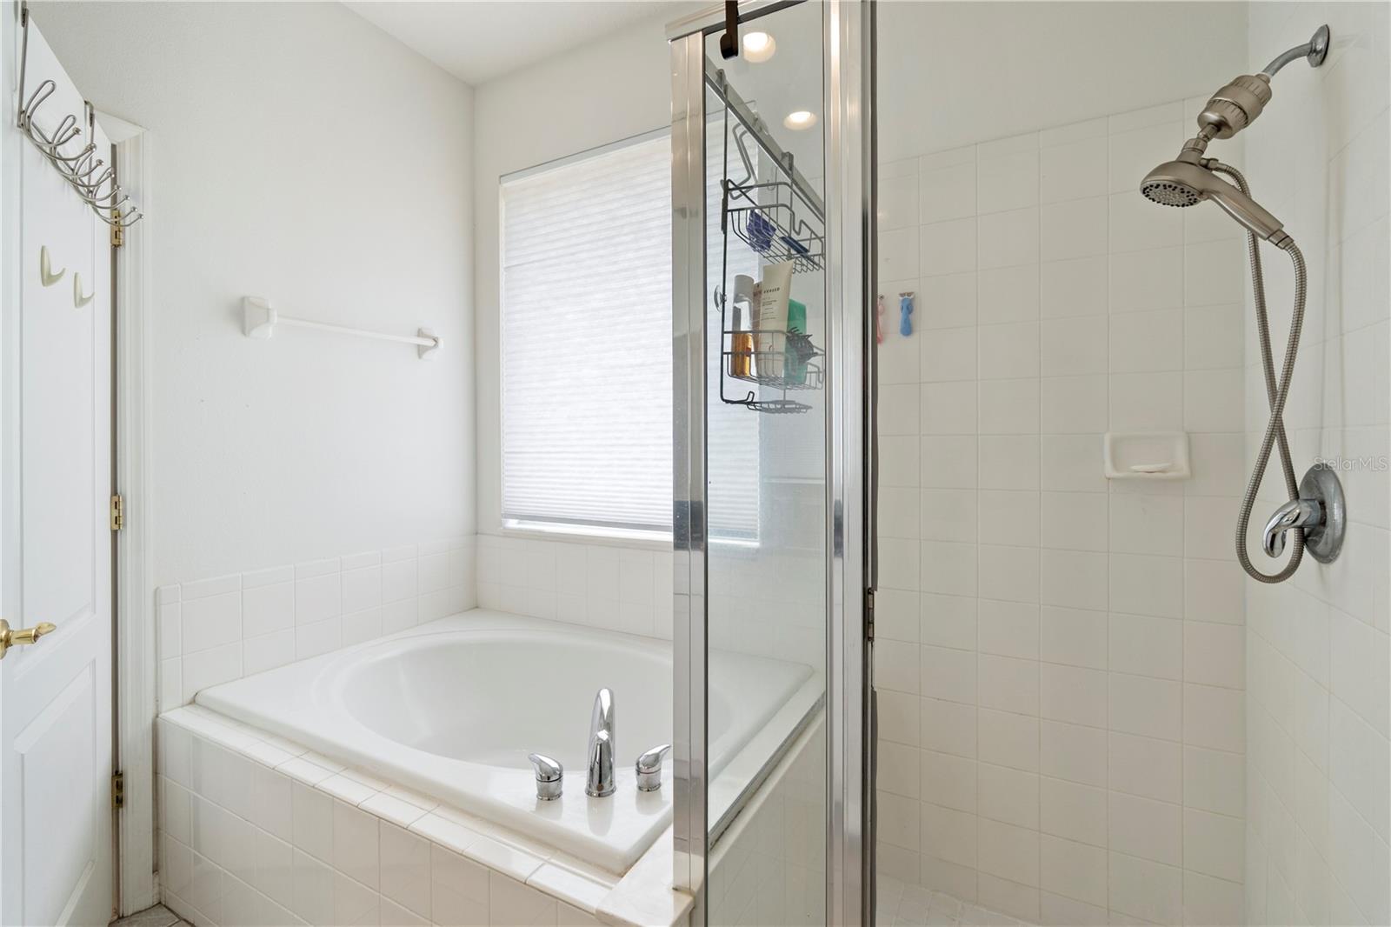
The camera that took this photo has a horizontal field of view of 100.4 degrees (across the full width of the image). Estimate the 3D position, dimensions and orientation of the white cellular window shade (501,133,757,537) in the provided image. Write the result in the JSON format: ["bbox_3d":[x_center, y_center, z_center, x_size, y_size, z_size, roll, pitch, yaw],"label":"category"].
[{"bbox_3d":[-0.297,-0.453,2.205,1.150,1.455,0.080,0,1,27],"label":"white cellular window shade"}]

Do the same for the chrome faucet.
[{"bbox_3d":[-0.197,0.565,1.212,0.058,0.168,0.185,0,1,-7],"label":"chrome faucet"}]

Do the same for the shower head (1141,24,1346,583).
[{"bbox_3d":[0.998,-0.274,1.086,0.267,0.982,0.155,0,1,27],"label":"shower head"}]

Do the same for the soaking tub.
[{"bbox_3d":[-0.528,0.866,1.741,1.482,0.460,1.009,0,1,27],"label":"soaking tub"}]

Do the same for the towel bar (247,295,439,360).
[{"bbox_3d":[-1.168,-0.453,2.010,0.082,0.116,0.662,0,1,27],"label":"towel bar"}]

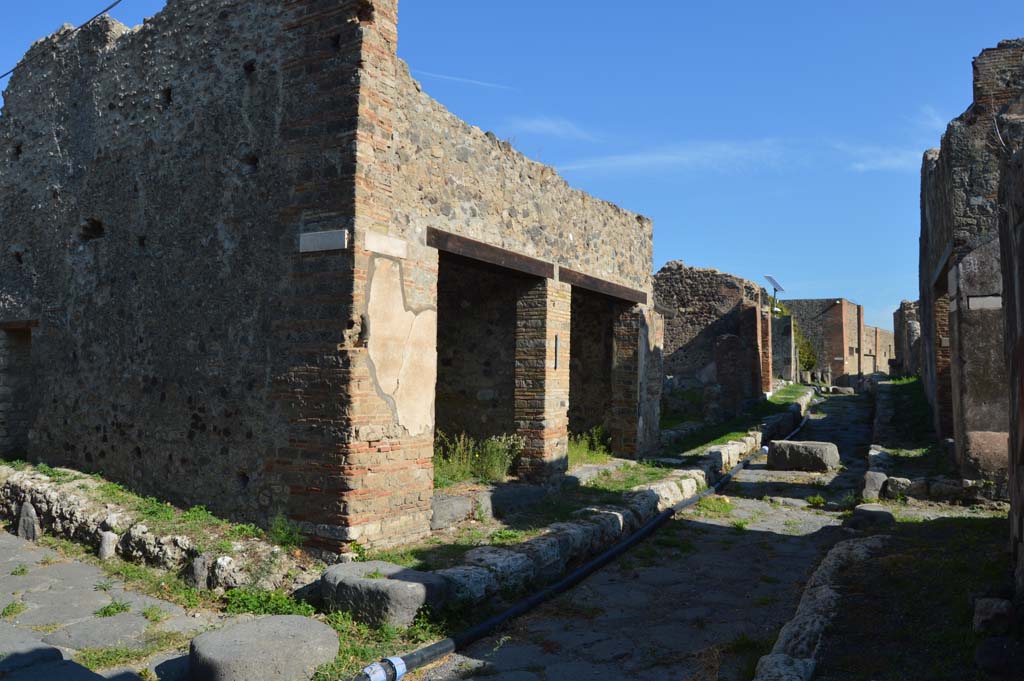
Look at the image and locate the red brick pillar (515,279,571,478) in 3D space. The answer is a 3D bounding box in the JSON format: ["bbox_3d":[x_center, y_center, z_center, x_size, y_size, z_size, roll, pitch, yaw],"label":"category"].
[{"bbox_3d":[0.345,0.400,8.360,0.370,2.100,0.600,0,-1,29],"label":"red brick pillar"}]

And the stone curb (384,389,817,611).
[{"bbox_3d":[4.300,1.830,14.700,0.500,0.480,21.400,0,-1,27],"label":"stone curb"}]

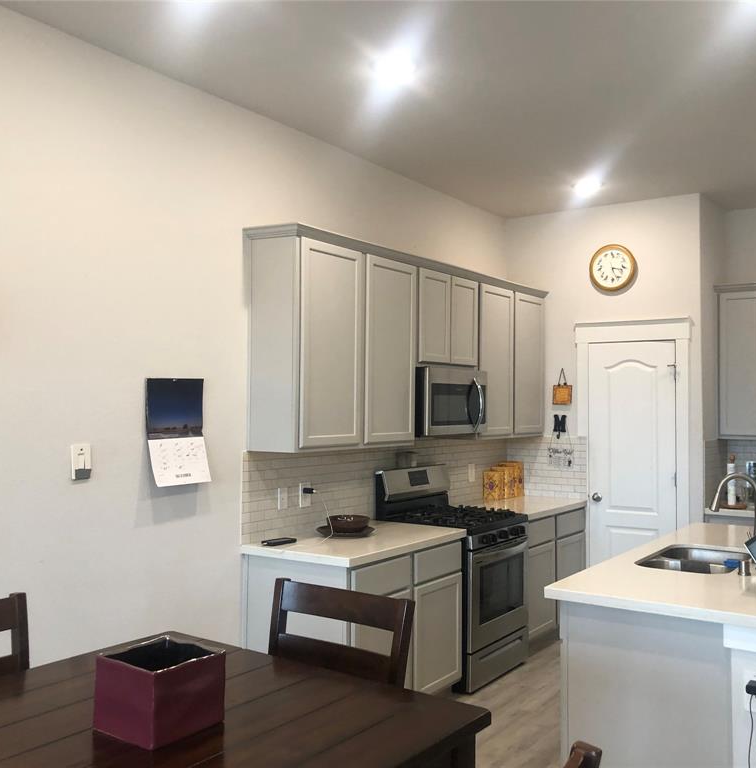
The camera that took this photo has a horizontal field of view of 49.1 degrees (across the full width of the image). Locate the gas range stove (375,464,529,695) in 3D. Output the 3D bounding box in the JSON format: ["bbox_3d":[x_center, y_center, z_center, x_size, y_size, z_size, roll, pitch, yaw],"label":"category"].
[{"bbox_3d":[0.465,1.120,4.960,0.670,1.204,0.765,-1,-2,35],"label":"gas range stove"}]

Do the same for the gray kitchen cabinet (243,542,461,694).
[{"bbox_3d":[-0.091,1.261,4.298,0.633,0.859,1.040,-1,-2,35],"label":"gray kitchen cabinet"}]

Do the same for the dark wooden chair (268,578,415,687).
[{"bbox_3d":[-0.246,1.114,2.183,0.475,1.045,0.545,-1,-2,35],"label":"dark wooden chair"}]

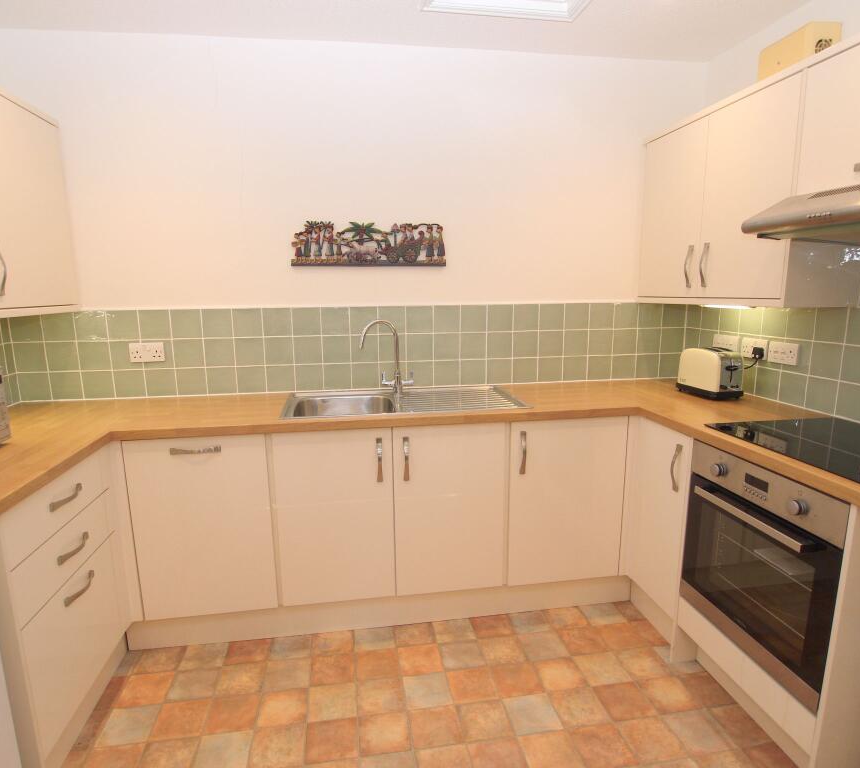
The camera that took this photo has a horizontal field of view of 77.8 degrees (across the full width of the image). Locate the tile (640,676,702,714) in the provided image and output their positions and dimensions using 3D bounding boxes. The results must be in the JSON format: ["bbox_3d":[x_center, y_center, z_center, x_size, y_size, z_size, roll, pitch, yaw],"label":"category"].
[{"bbox_3d":[0.829,1.089,1.858,0.157,0.010,0.156,-2,10,-9],"label":"tile"}]

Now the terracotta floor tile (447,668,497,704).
[{"bbox_3d":[0.155,1.093,1.929,0.164,0.010,0.162,-2,11,-9],"label":"terracotta floor tile"}]

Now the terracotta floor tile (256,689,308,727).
[{"bbox_3d":[-0.498,1.102,1.808,0.160,0.010,0.160,-2,10,-9],"label":"terracotta floor tile"}]

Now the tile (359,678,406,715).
[{"bbox_3d":[-0.170,1.071,1.826,0.155,0.010,0.154,-2,10,-9],"label":"tile"}]

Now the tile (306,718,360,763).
[{"bbox_3d":[-0.309,1.132,1.687,0.157,0.010,0.156,-2,10,-9],"label":"tile"}]

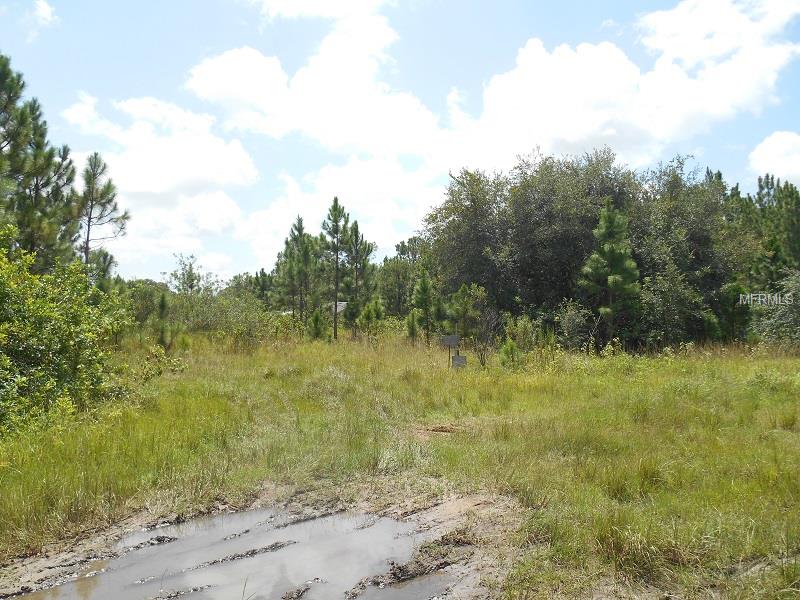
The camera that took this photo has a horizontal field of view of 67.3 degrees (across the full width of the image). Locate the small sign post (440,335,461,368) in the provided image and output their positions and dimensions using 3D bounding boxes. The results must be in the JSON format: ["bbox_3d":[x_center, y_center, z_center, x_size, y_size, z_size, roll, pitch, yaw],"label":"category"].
[{"bbox_3d":[1.429,1.485,17.000,0.566,1.018,0.060,0,-1,0],"label":"small sign post"}]

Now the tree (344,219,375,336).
[{"bbox_3d":[-2.426,-1.288,36.000,1.797,7.189,1.797,0,-1,0],"label":"tree"}]

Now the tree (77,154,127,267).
[{"bbox_3d":[-14.853,-2.546,30.000,2.596,9.636,2.596,0,-1,0],"label":"tree"}]

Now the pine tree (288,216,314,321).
[{"bbox_3d":[-6.393,-1.460,39.000,1.687,7.918,1.687,0,-1,0],"label":"pine tree"}]

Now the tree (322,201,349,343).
[{"bbox_3d":[-3.542,-1.702,33.000,1.428,7.963,1.428,0,-1,0],"label":"tree"}]

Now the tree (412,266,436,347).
[{"bbox_3d":[1.142,0.373,28.000,1.118,3.681,1.118,0,-1,0],"label":"tree"}]

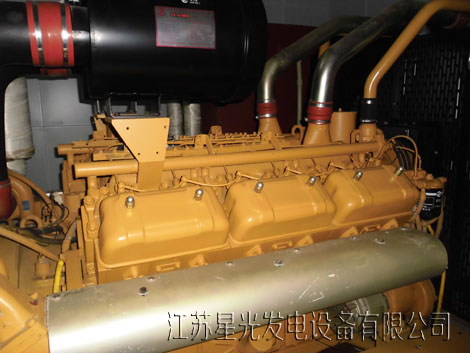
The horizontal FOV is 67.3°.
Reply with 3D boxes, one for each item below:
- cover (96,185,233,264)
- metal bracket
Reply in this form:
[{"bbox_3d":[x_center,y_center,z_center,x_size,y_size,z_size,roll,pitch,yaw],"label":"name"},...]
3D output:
[{"bbox_3d":[-0.177,0.097,0.884,0.330,0.126,0.152,-6,49,-22],"label":"cover"},{"bbox_3d":[-0.256,-0.049,0.993,0.154,0.228,0.091,-6,12,-22],"label":"metal bracket"}]

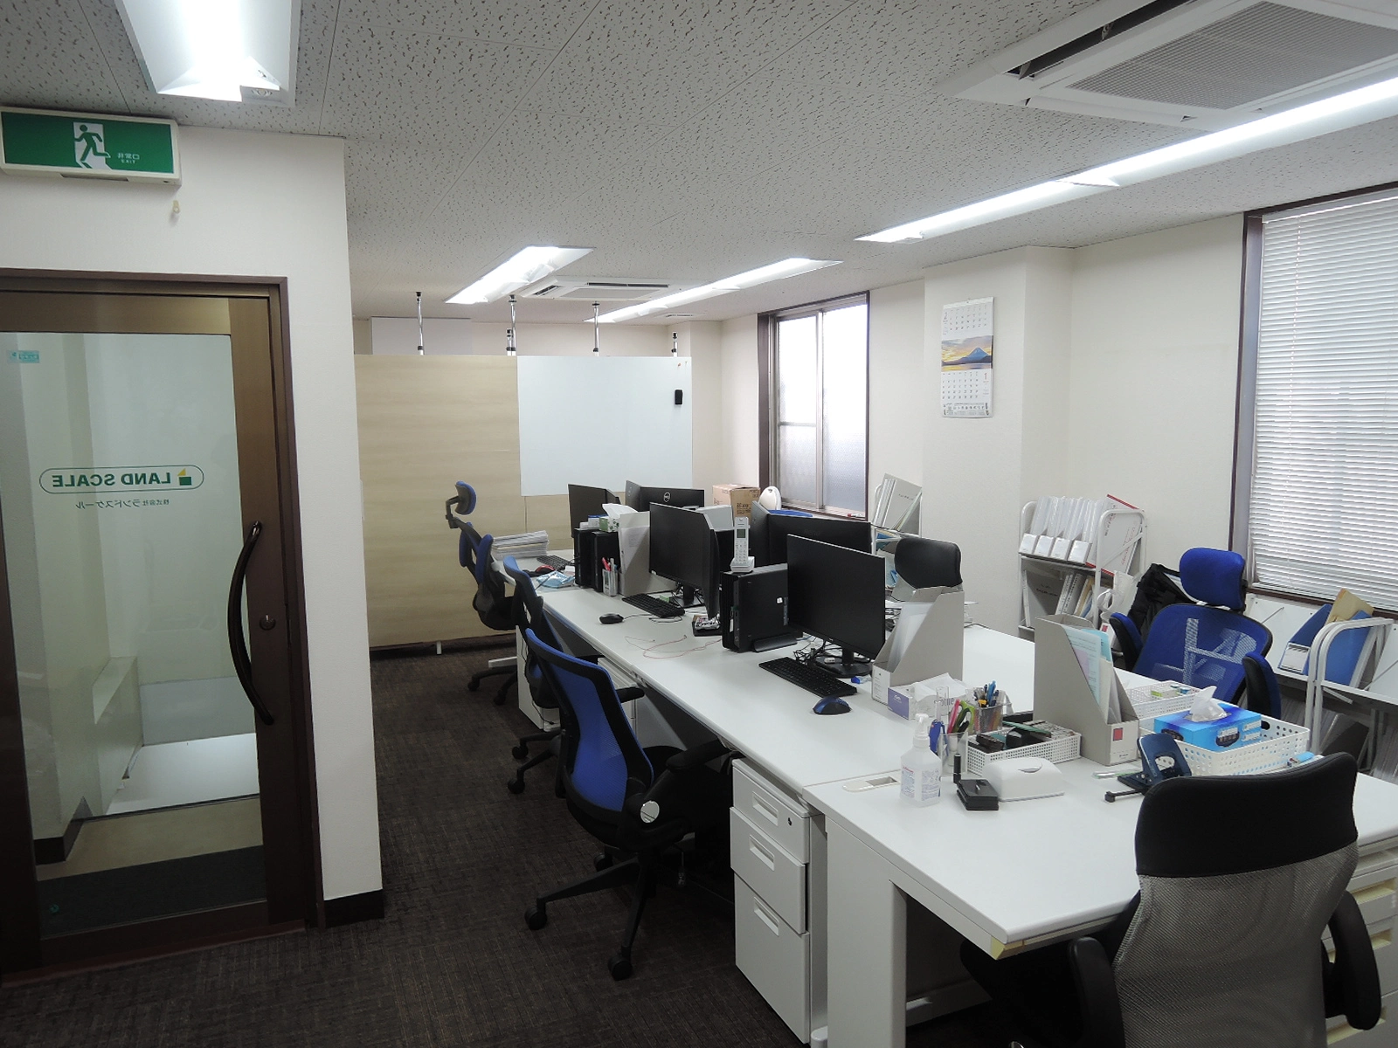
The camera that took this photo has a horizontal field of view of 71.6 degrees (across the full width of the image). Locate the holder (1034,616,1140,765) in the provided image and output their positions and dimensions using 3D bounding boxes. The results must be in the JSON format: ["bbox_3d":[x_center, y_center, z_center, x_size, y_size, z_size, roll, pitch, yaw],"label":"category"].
[{"bbox_3d":[0.976,0.410,2.453,0.098,0.316,0.265,-4,7,-23],"label":"holder"}]

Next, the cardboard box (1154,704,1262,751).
[{"bbox_3d":[1.234,0.521,2.363,0.242,0.085,0.110,-4,8,-28],"label":"cardboard box"}]

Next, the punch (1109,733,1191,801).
[{"bbox_3d":[0.997,0.544,2.196,0.225,0.110,0.120,-3,7,-16],"label":"punch"}]

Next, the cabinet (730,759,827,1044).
[{"bbox_3d":[0.428,0.944,2.566,0.570,0.605,0.397,-4,7,-23],"label":"cabinet"}]

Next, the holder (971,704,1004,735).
[{"bbox_3d":[0.740,0.515,2.487,0.080,0.105,0.080,-4,7,-23],"label":"holder"}]

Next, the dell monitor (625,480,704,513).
[{"bbox_3d":[-0.176,0.005,5.670,0.540,0.430,0.190,5,9,39],"label":"dell monitor"}]

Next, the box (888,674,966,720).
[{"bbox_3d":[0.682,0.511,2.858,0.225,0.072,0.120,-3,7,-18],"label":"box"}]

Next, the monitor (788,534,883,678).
[{"bbox_3d":[0.498,0.272,3.220,0.180,0.416,0.550,-4,8,-26],"label":"monitor"}]

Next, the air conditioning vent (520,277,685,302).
[{"bbox_3d":[-0.568,-1.495,6.236,0.950,0.050,0.950,-3,7,-23],"label":"air conditioning vent"}]

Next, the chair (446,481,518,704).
[{"bbox_3d":[-1.043,0.351,5.481,0.700,1.210,0.640,-3,7,-23],"label":"chair"}]

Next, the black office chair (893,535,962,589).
[{"bbox_3d":[0.877,0.575,4.492,0.620,0.980,0.610,-4,8,-29],"label":"black office chair"}]

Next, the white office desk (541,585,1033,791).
[{"bbox_3d":[0.401,0.791,3.842,1.480,0.712,2.680,-3,7,-23],"label":"white office desk"}]

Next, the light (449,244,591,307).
[{"bbox_3d":[-1.148,-1.479,5.766,0.295,0.080,2.540,-4,7,-23],"label":"light"}]

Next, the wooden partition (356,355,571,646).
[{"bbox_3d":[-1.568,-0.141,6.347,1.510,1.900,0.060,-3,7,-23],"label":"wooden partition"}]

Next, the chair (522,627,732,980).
[{"bbox_3d":[-0.184,0.773,2.954,0.670,0.900,0.650,-5,8,-30],"label":"chair"}]

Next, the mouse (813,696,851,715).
[{"bbox_3d":[0.390,0.533,2.832,0.105,0.040,0.066,-4,8,-26],"label":"mouse"}]

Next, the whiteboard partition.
[{"bbox_3d":[-0.602,-0.663,6.482,1.213,0.897,0.030,-4,7,-23],"label":"whiteboard partition"}]

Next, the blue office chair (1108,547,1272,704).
[{"bbox_3d":[1.643,0.624,3.309,0.650,1.070,0.650,-3,7,-20],"label":"blue office chair"}]

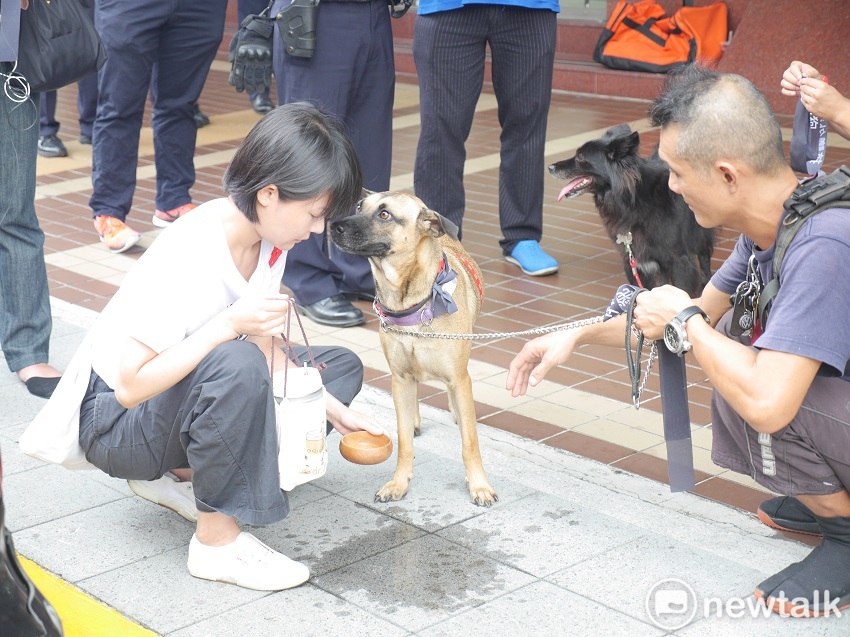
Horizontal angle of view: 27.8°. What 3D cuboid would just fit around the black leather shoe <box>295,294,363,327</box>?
[{"bbox_3d":[-0.272,-0.070,4.885,0.108,0.110,0.282,-16,21,-40],"label":"black leather shoe"}]

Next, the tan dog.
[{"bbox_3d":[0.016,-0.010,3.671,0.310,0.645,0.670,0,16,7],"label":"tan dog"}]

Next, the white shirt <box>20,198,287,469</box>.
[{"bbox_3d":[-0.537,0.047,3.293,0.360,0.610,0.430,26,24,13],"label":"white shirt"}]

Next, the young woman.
[{"bbox_3d":[-0.379,0.001,3.296,0.573,0.851,0.578,4,17,19],"label":"young woman"}]

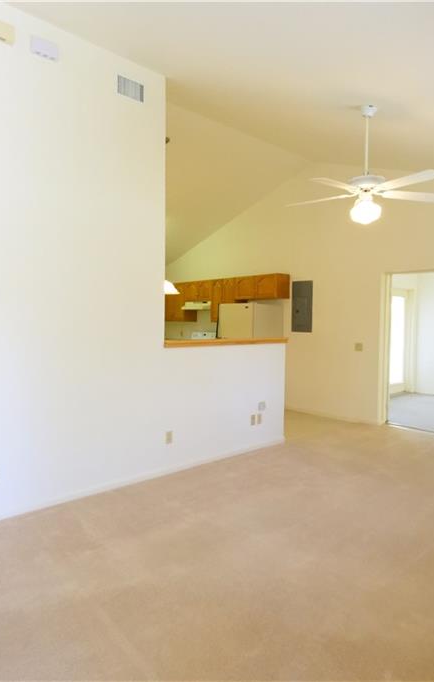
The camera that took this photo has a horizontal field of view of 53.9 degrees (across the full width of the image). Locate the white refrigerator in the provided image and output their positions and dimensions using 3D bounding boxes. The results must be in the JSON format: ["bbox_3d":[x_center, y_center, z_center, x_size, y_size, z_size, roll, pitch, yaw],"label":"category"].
[{"bbox_3d":[0.552,0.254,6.966,0.765,1.700,0.715,-1,3,-42],"label":"white refrigerator"}]

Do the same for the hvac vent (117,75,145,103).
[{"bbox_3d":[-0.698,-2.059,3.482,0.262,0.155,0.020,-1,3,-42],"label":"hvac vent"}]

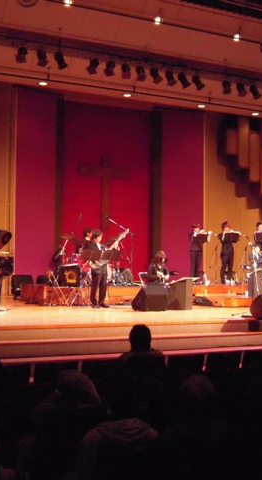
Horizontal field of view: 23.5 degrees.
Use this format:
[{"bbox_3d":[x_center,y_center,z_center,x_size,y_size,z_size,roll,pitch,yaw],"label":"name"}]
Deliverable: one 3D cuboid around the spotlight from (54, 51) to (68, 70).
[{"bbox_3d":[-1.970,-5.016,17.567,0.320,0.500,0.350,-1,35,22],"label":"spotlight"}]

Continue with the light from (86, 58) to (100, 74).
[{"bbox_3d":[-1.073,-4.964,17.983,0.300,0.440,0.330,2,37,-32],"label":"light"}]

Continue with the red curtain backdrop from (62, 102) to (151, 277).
[{"bbox_3d":[-0.810,-1.516,21.583,3.400,6.080,0.120,2,-3,-26],"label":"red curtain backdrop"}]

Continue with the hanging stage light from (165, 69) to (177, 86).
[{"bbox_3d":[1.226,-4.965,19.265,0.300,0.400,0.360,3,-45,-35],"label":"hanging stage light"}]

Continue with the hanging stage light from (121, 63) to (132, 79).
[{"bbox_3d":[-0.138,-5.201,19.288,0.290,0.500,0.330,2,-3,-25],"label":"hanging stage light"}]

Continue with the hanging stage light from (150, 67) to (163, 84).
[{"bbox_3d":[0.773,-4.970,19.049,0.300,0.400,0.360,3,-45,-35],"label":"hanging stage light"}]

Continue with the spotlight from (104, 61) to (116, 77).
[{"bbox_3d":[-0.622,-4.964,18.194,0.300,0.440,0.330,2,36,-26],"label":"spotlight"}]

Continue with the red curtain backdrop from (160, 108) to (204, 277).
[{"bbox_3d":[1.795,-1.342,21.906,1.700,6.300,0.150,2,-3,-19],"label":"red curtain backdrop"}]

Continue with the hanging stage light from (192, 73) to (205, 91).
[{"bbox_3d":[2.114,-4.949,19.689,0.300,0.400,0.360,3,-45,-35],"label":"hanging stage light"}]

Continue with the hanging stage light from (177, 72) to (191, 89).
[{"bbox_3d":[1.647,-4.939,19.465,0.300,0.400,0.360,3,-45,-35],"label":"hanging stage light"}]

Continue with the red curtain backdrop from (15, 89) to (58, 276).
[{"bbox_3d":[-3.073,-1.630,20.404,1.402,6.467,0.150,2,-3,-25],"label":"red curtain backdrop"}]

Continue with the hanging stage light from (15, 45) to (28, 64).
[{"bbox_3d":[-3.118,-5.282,17.899,0.320,0.560,0.360,1,-3,-6],"label":"hanging stage light"}]

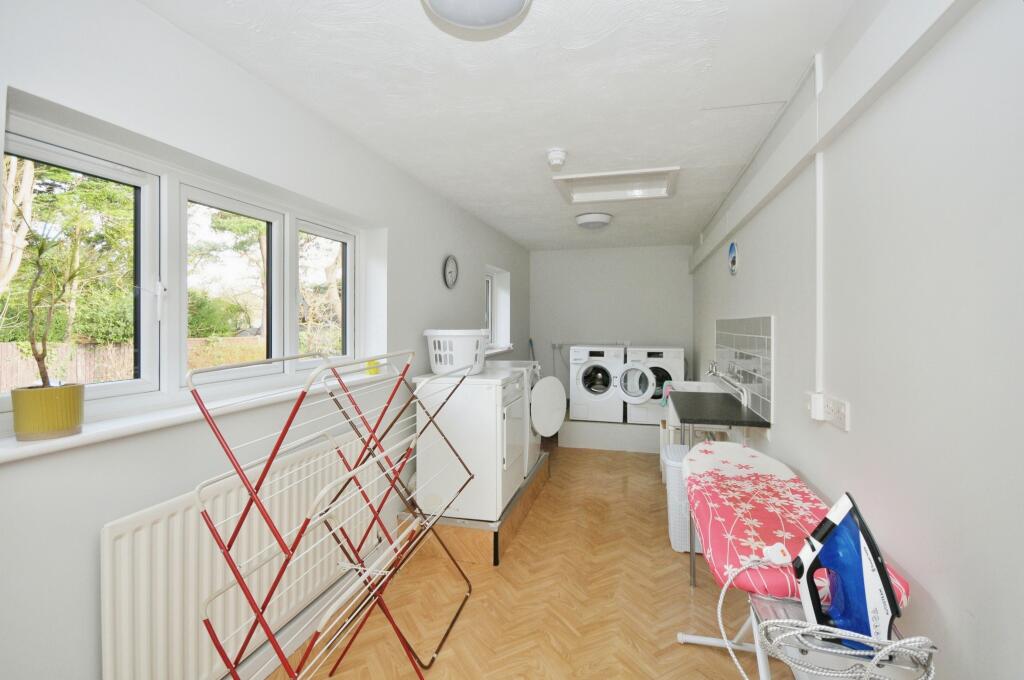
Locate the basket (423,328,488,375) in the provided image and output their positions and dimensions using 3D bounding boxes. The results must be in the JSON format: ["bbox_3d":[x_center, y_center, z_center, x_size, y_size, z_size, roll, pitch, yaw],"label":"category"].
[{"bbox_3d":[-0.364,0.074,2.810,0.435,0.280,0.435,0,1,0],"label":"basket"}]

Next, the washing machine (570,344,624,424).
[{"bbox_3d":[1.049,0.496,5.133,0.600,0.846,0.610,0,2,17],"label":"washing machine"}]

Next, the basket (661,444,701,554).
[{"bbox_3d":[1.212,1.035,2.802,0.420,0.570,0.380,0,1,17],"label":"basket"}]

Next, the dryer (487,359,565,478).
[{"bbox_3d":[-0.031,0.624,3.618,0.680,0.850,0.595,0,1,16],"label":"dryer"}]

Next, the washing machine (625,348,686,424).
[{"bbox_3d":[1.663,0.511,4.975,0.600,0.850,0.680,0,1,16],"label":"washing machine"}]

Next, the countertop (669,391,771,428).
[{"bbox_3d":[1.204,0.406,2.584,0.415,0.030,0.930,0,1,17],"label":"countertop"}]

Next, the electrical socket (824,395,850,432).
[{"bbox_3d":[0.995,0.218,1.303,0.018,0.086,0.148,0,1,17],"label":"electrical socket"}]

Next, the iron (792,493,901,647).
[{"bbox_3d":[0.670,0.468,0.883,0.137,0.292,0.120,-23,-13,35],"label":"iron"}]

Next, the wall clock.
[{"bbox_3d":[-0.482,-0.533,3.360,0.036,0.263,0.263,0,1,17],"label":"wall clock"}]

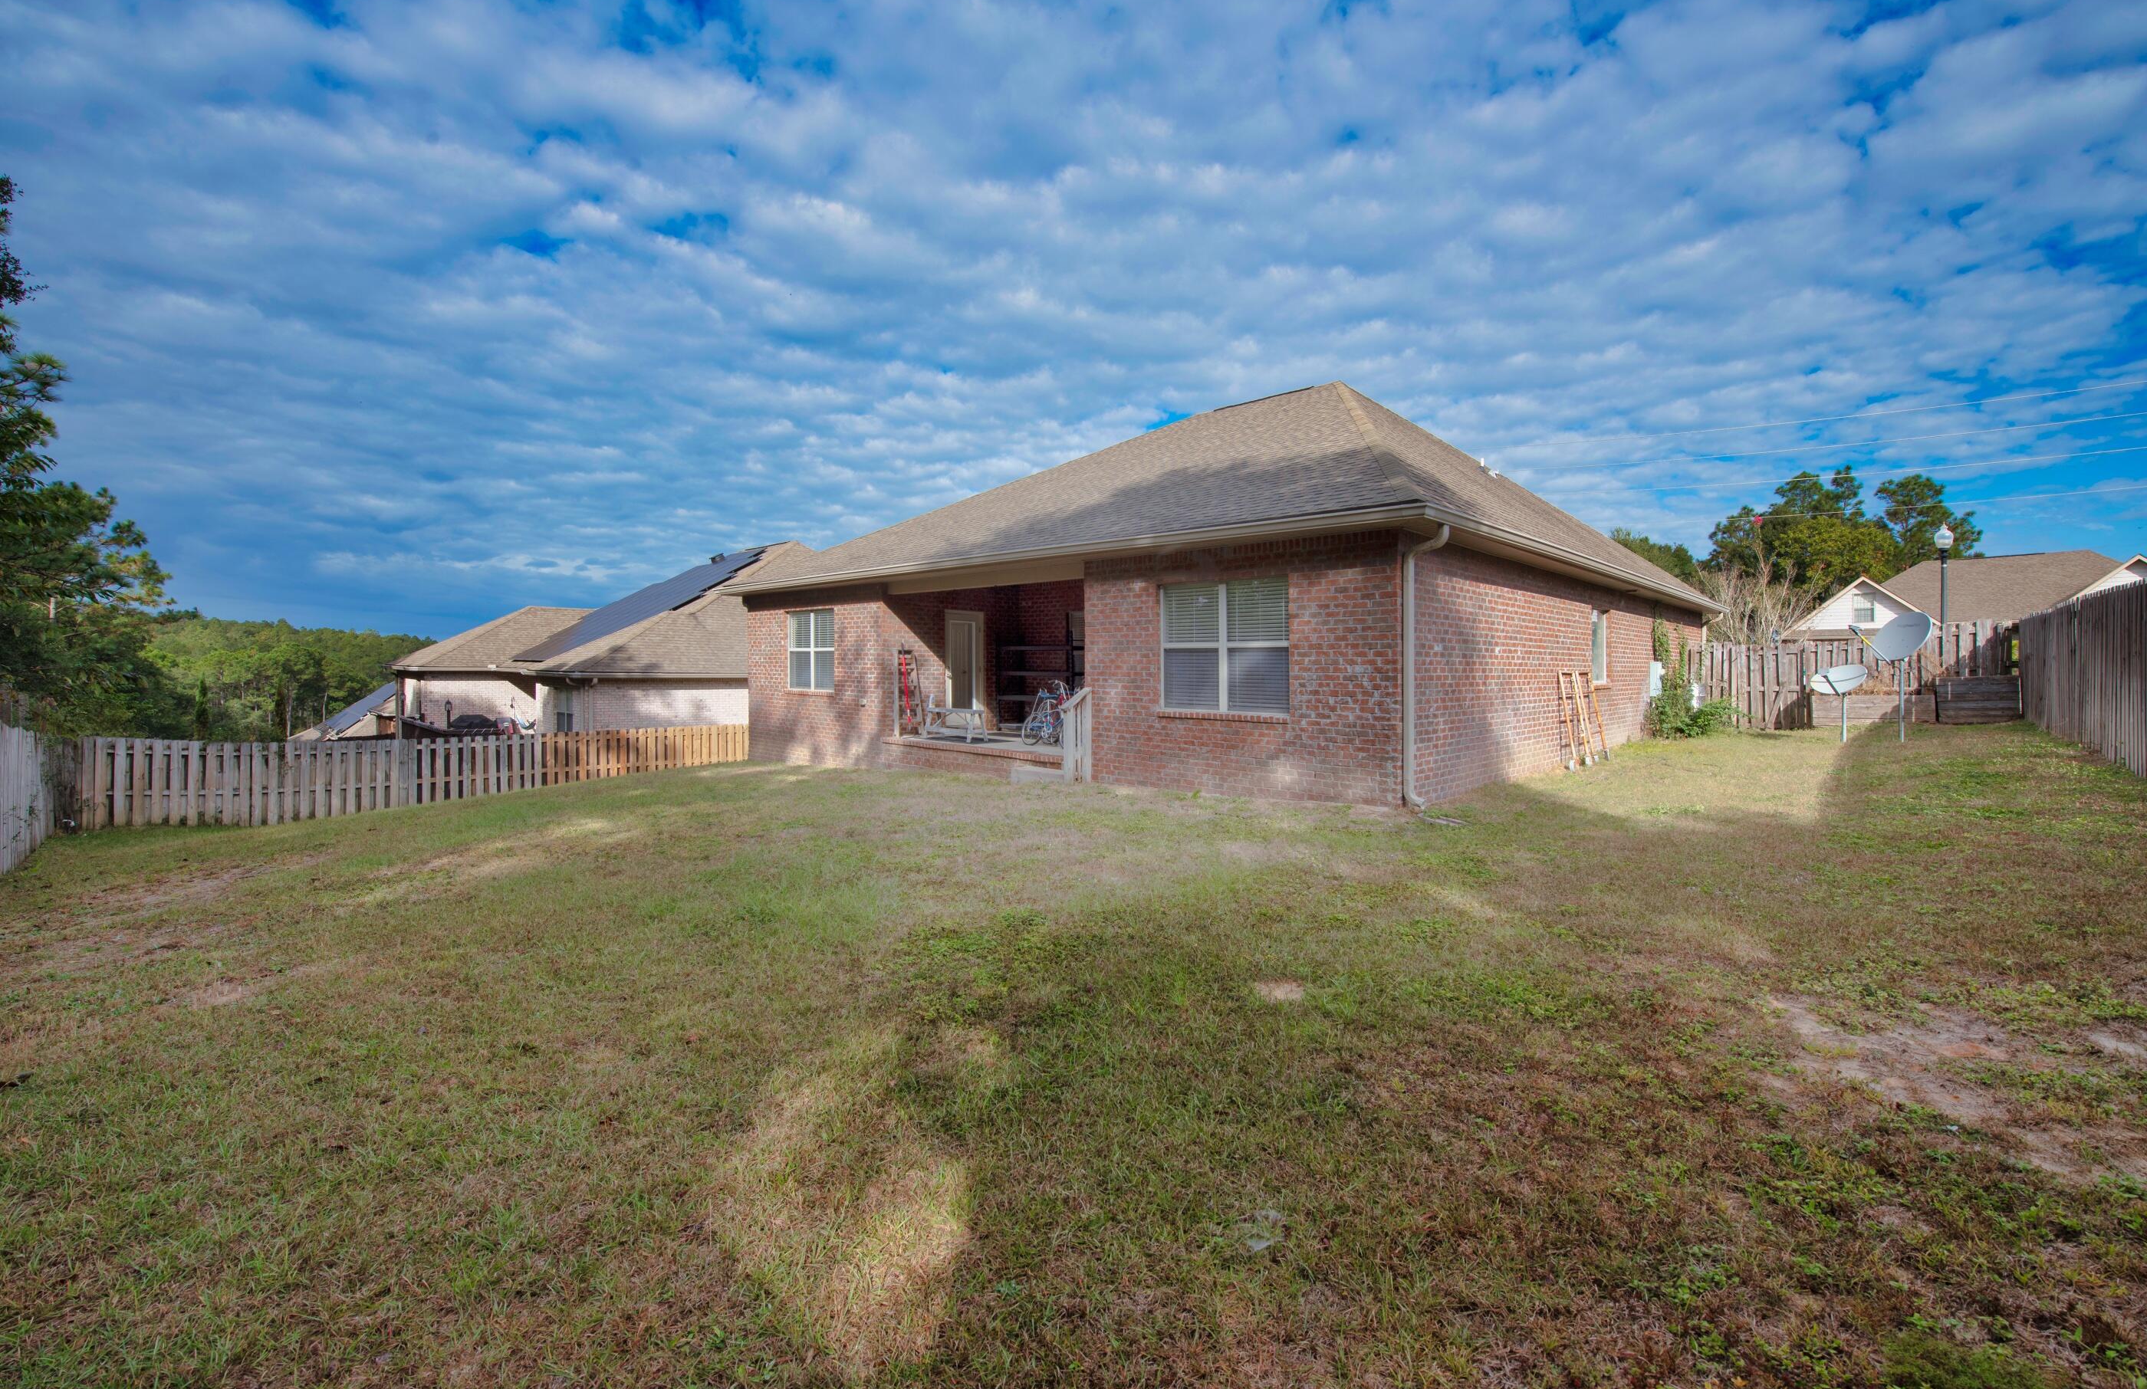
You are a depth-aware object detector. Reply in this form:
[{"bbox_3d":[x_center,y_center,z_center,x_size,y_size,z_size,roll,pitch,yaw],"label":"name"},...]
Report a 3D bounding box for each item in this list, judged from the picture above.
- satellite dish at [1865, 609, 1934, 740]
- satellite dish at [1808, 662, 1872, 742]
[{"bbox_3d":[13.376,-0.287,13.600,0.900,2.170,0.800,0,2,-6],"label":"satellite dish"},{"bbox_3d":[12.488,0.145,13.600,0.620,1.310,0.720,-1,3,-23],"label":"satellite dish"}]

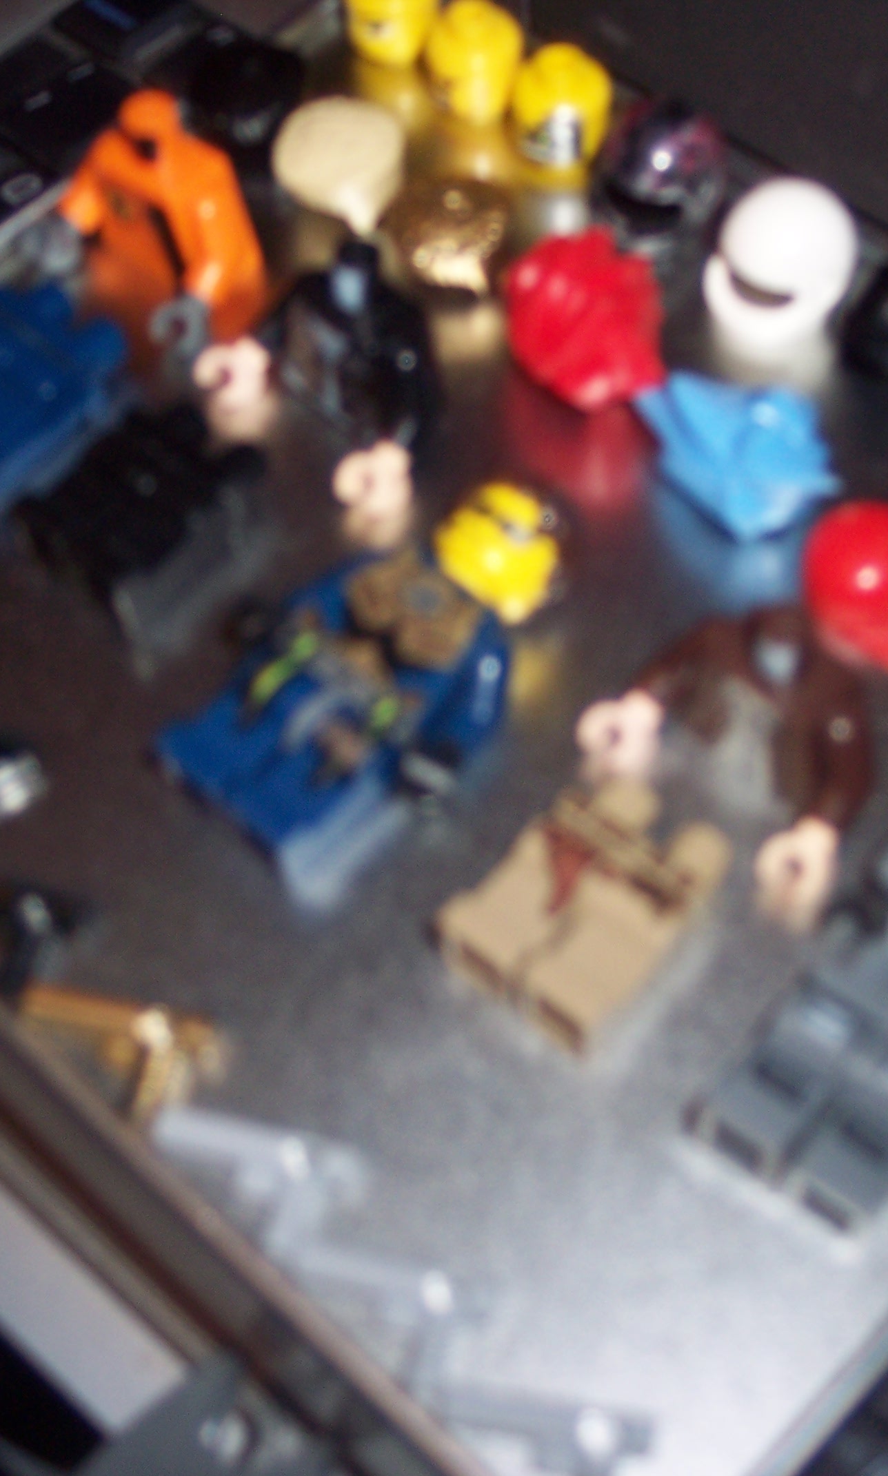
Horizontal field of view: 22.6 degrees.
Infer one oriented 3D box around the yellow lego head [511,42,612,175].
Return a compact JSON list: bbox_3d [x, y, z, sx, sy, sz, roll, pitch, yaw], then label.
[{"bbox_3d":[0.012,-0.067,0.235,0.010,0.011,0.010,-1,59,1],"label":"yellow lego head"}]

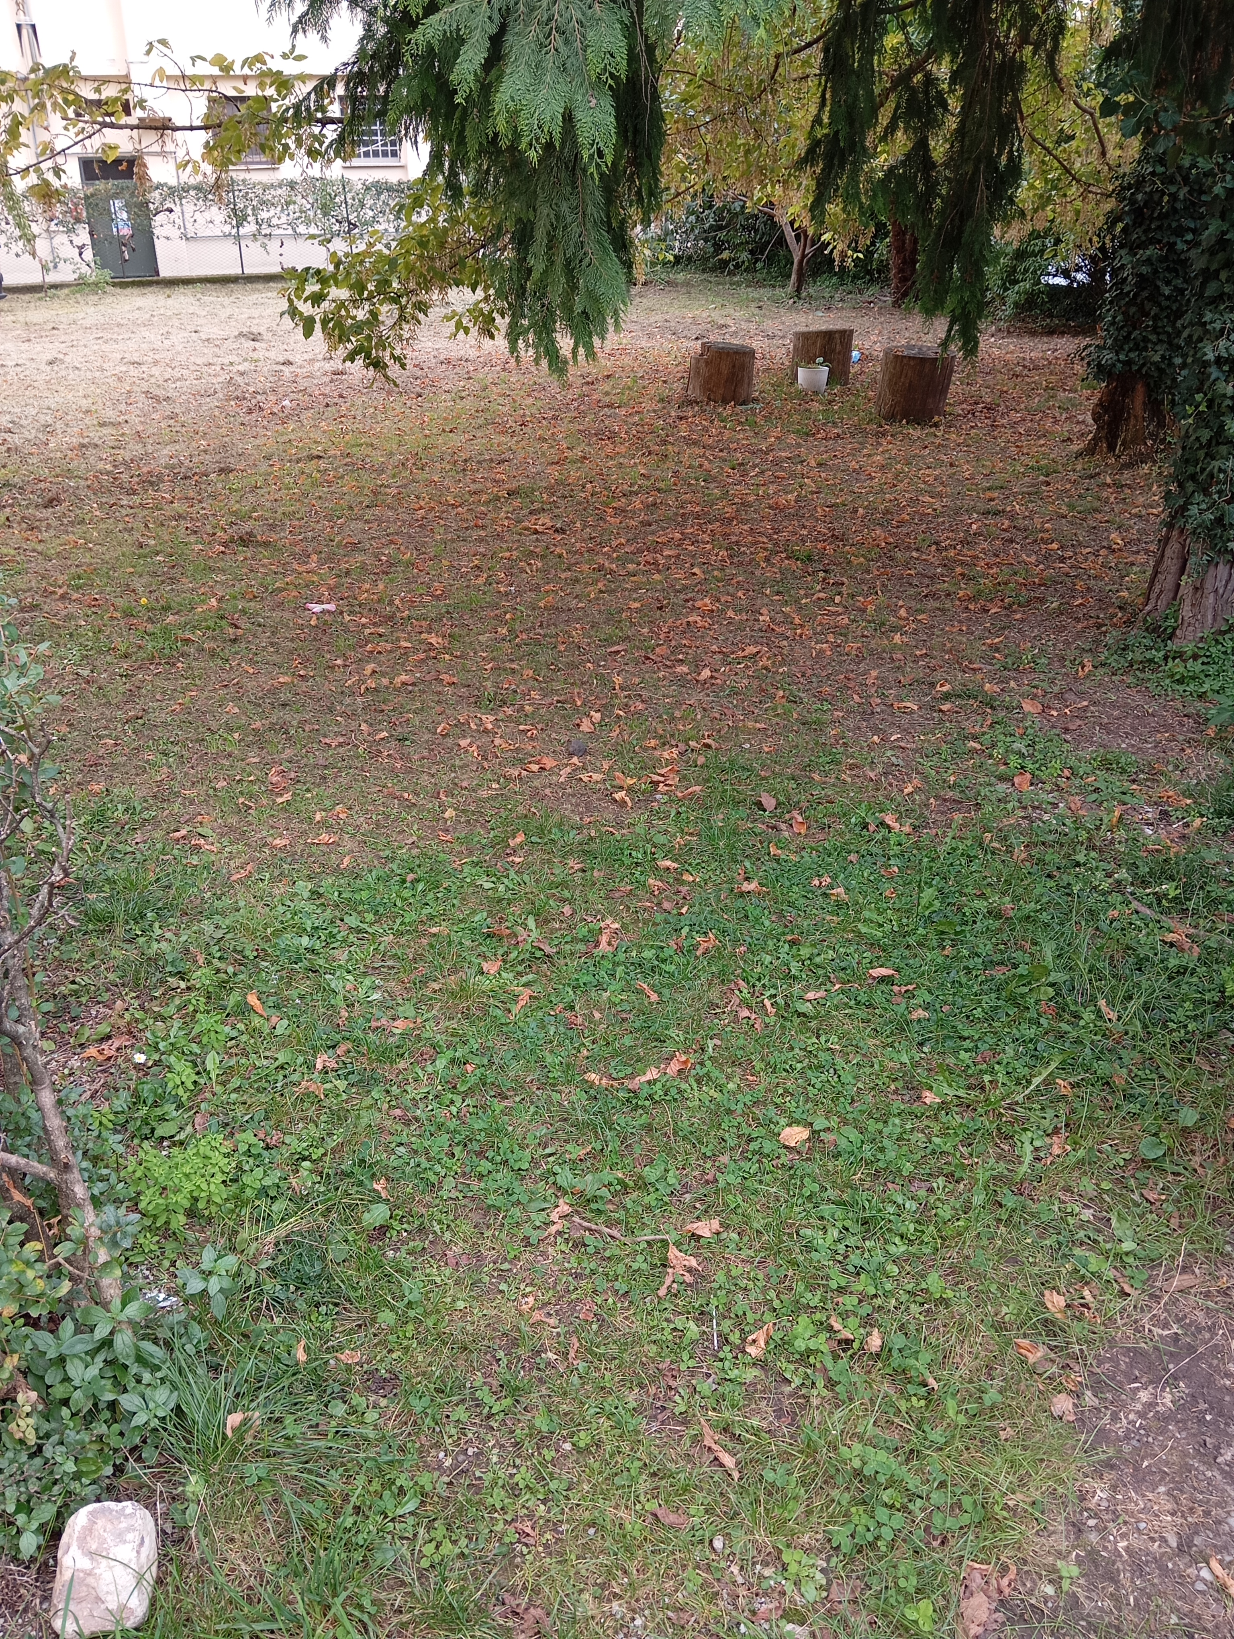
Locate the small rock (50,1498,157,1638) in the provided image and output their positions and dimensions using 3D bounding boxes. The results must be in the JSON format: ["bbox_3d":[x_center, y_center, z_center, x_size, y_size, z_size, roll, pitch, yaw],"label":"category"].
[{"bbox_3d":[-0.594,0.867,1.538,0.115,0.095,0.145,-5,26,-9],"label":"small rock"}]

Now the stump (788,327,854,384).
[{"bbox_3d":[1.657,-3.742,10.697,0.480,0.400,0.480,3,26,8],"label":"stump"}]

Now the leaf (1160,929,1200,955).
[{"bbox_3d":[1.193,0.262,2.814,0.078,0.035,0.065,16,30,30],"label":"leaf"}]

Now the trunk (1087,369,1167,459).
[{"bbox_3d":[3.068,-2.438,7.836,0.500,0.520,0.460,9,27,19],"label":"trunk"}]

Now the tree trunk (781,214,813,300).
[{"bbox_3d":[2.490,-7.771,18.234,0.400,1.080,0.350,3,26,7],"label":"tree trunk"}]

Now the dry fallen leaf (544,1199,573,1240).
[{"bbox_3d":[-0.095,0.632,2.095,0.035,0.025,0.088,9,27,19],"label":"dry fallen leaf"}]

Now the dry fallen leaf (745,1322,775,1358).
[{"bbox_3d":[0.205,0.736,1.875,0.035,0.030,0.068,15,30,29],"label":"dry fallen leaf"}]

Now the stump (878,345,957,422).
[{"bbox_3d":[2.071,-3.024,9.148,0.540,0.450,0.540,5,26,11],"label":"stump"}]

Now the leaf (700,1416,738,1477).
[{"bbox_3d":[0.133,0.813,1.717,0.040,0.025,0.094,-12,28,-23],"label":"leaf"}]

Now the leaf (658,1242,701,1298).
[{"bbox_3d":[0.093,0.678,1.996,0.065,0.030,0.110,6,27,13],"label":"leaf"}]

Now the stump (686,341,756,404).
[{"bbox_3d":[0.786,-3.362,9.927,0.500,0.400,0.500,1,26,4],"label":"stump"}]

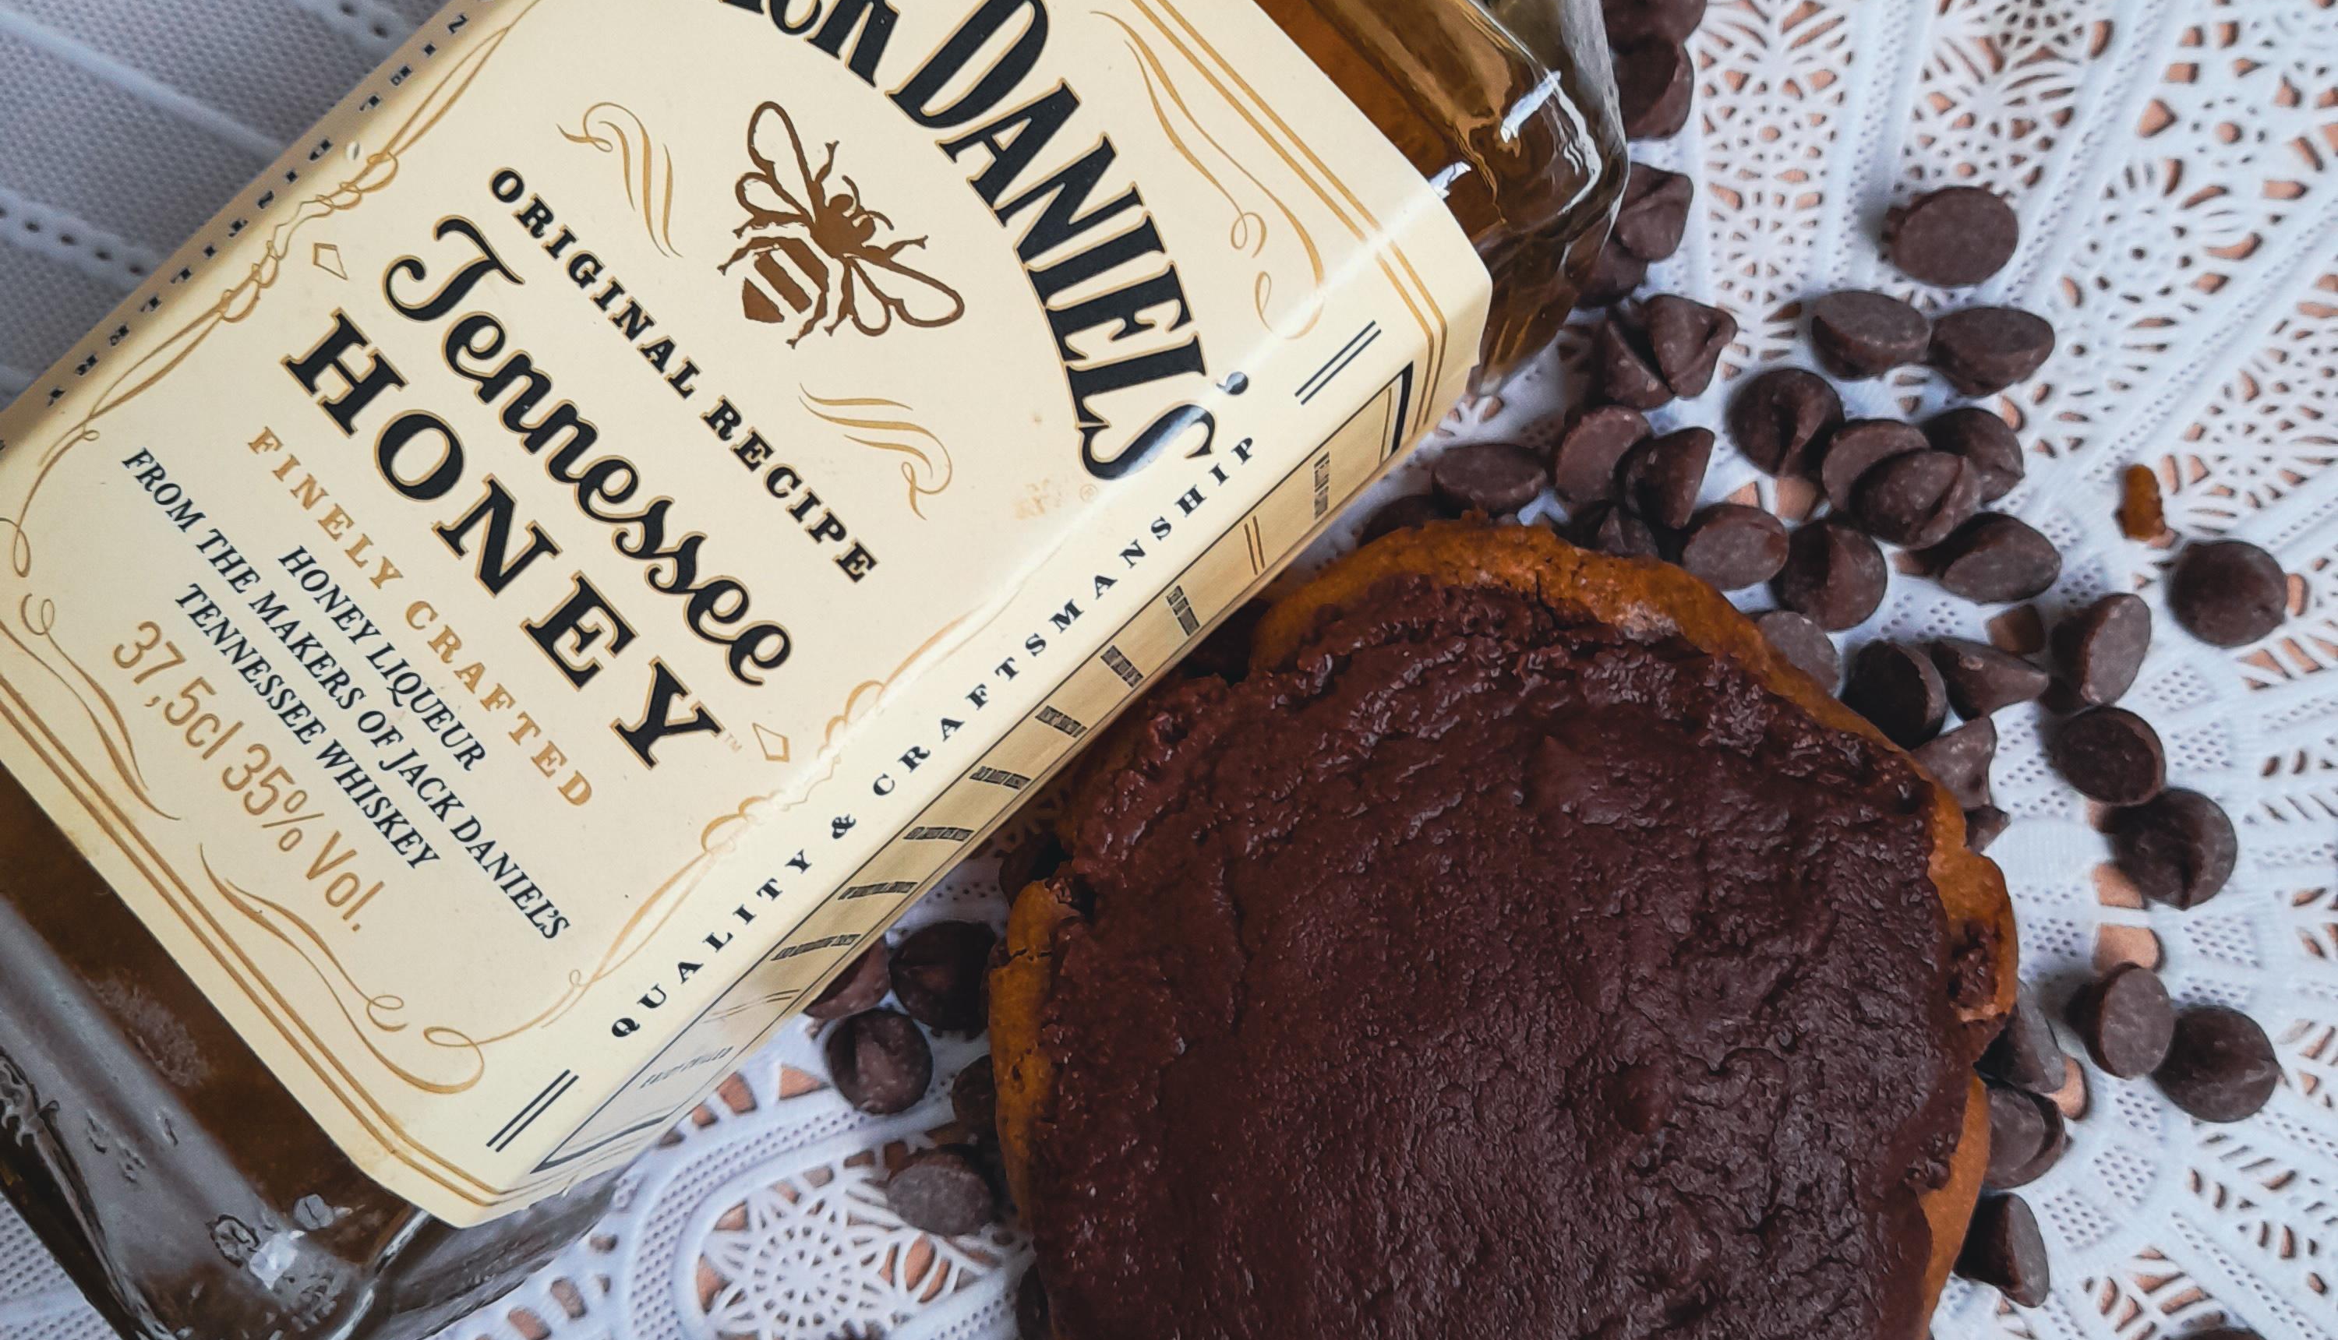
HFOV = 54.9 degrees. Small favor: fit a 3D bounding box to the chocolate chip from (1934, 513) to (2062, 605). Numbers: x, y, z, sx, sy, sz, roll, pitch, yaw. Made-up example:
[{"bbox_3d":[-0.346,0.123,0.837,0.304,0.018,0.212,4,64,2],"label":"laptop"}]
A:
[{"bbox_3d":[0.074,-0.012,0.201,0.011,0.011,0.007,5,62,2],"label":"chocolate chip"}]

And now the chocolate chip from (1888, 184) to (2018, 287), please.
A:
[{"bbox_3d":[0.071,-0.041,0.204,0.011,0.011,0.007,-1,45,1],"label":"chocolate chip"}]

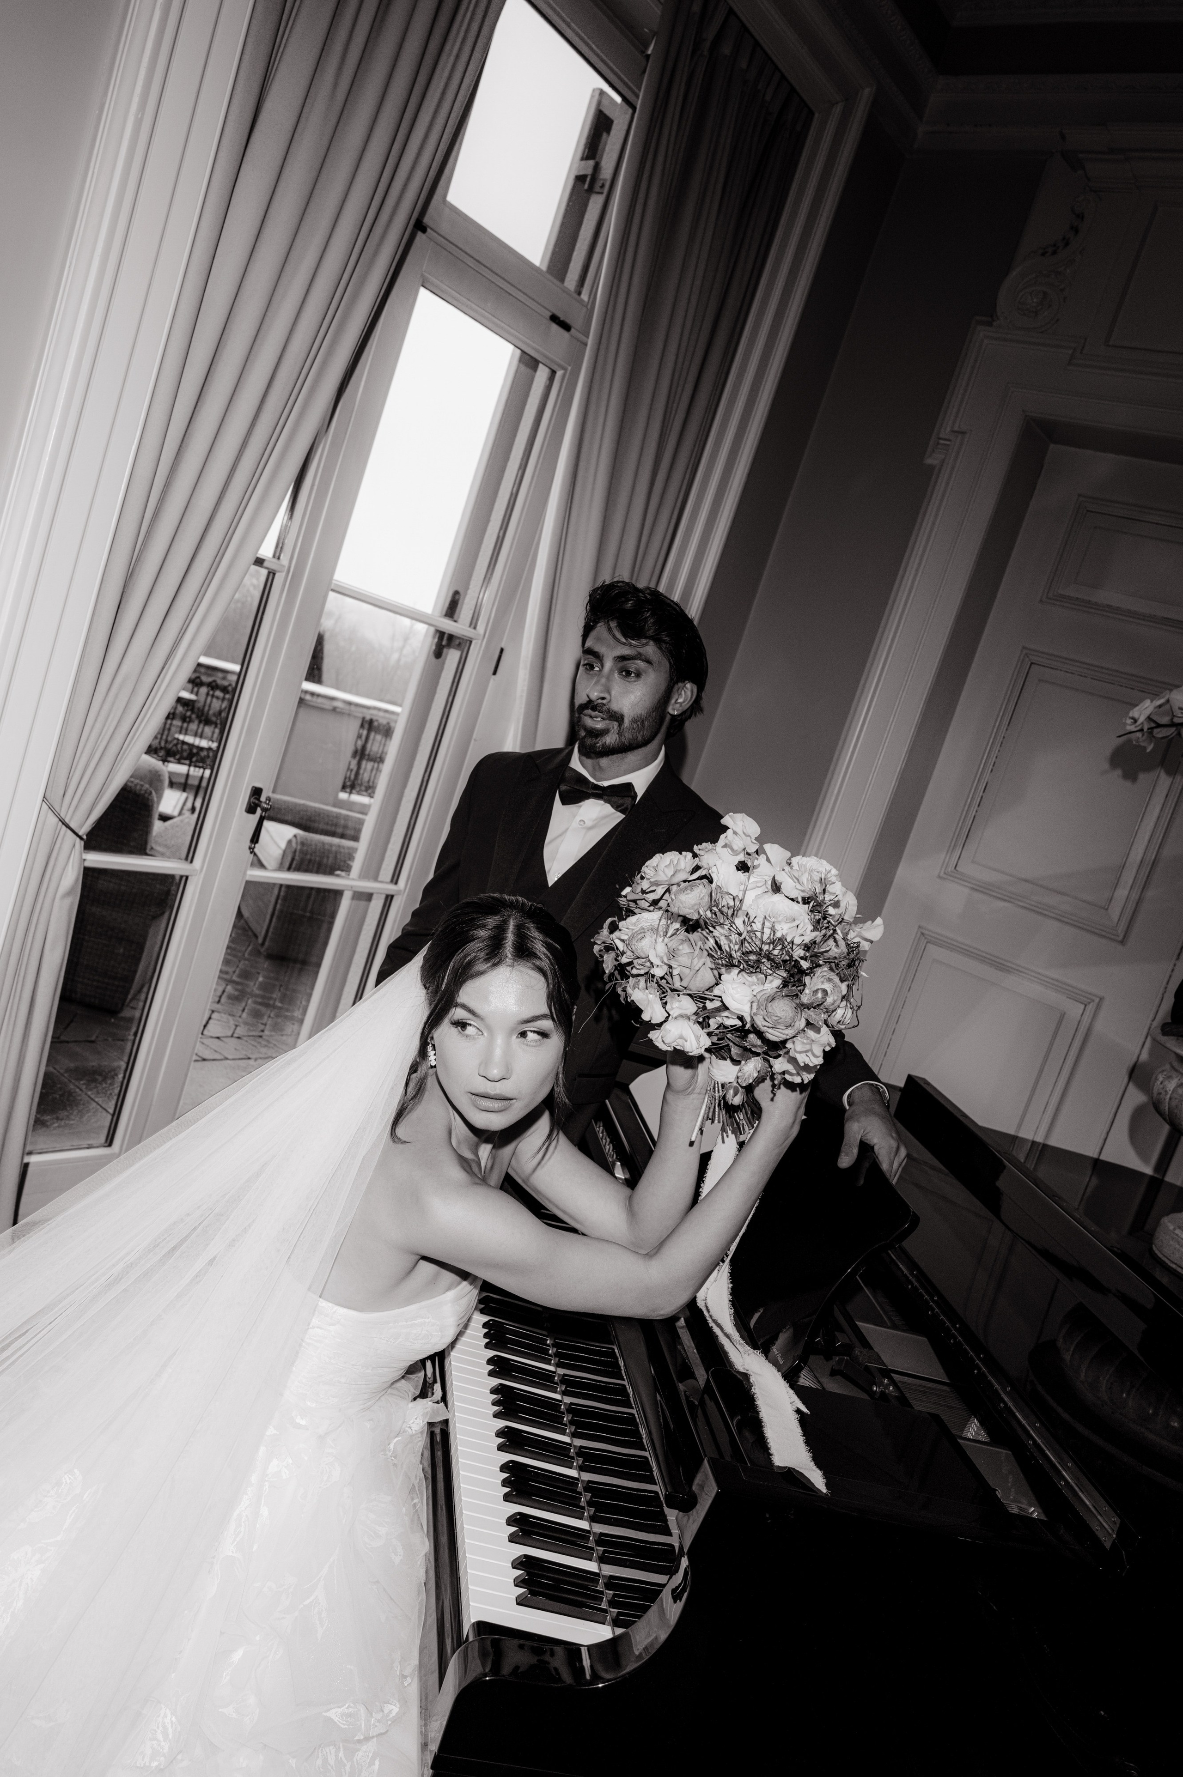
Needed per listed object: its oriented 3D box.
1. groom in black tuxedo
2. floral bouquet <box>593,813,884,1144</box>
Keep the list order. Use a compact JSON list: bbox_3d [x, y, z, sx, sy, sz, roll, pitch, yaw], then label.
[{"bbox_3d":[-0.041,0.443,2.110,0.800,1.760,0.520,21,8,20],"label":"groom in black tuxedo"},{"bbox_3d":[0.161,0.098,1.510,0.310,0.350,0.290,9,13,2],"label":"floral bouquet"}]

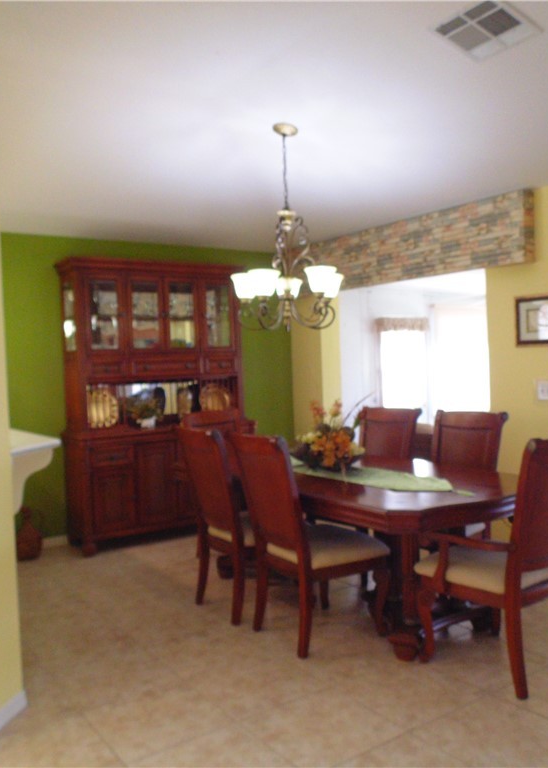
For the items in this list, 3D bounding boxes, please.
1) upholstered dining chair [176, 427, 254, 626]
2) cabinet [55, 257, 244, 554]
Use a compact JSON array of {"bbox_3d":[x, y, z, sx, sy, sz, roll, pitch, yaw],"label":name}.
[{"bbox_3d":[-0.136,0.752,3.752,0.669,1.053,0.497,-3,2,-35],"label":"upholstered dining chair"},{"bbox_3d":[-0.956,0.137,5.470,1.555,2.243,0.517,-3,2,-35],"label":"cabinet"}]

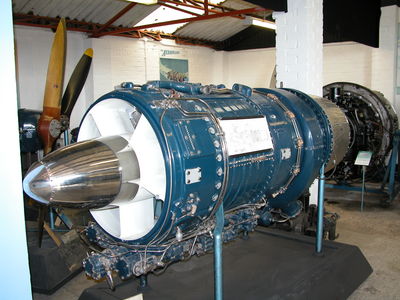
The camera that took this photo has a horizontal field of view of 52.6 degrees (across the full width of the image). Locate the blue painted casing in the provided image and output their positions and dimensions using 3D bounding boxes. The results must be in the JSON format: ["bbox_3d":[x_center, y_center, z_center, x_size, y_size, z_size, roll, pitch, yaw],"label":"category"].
[{"bbox_3d":[0.134,-0.004,2.697,0.850,0.875,1.739,6,10,40],"label":"blue painted casing"}]

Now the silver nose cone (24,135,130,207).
[{"bbox_3d":[-0.590,0.131,1.858,0.332,0.332,0.410,6,10,40],"label":"silver nose cone"}]

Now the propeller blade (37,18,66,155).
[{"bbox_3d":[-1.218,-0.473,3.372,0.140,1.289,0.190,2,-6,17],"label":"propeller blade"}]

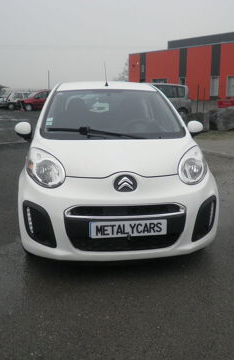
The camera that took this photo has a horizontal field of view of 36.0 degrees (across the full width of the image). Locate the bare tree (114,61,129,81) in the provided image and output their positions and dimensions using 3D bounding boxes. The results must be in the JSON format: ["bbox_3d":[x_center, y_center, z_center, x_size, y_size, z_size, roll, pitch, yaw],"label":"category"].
[{"bbox_3d":[2.380,-23.612,81.724,7.500,9.500,7.500,1,14,2],"label":"bare tree"}]

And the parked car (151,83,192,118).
[{"bbox_3d":[1.259,-3.052,14.644,4.270,1.620,1.800,-11,18,-38],"label":"parked car"}]

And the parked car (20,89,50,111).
[{"bbox_3d":[-5.084,-5.735,25.728,4.000,1.500,1.700,-6,15,-25],"label":"parked car"}]

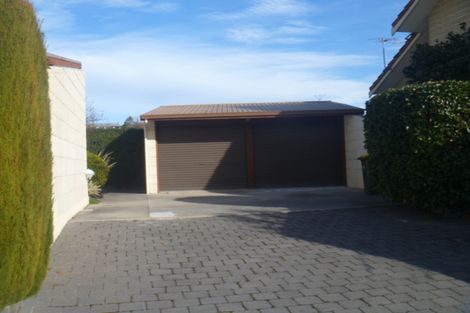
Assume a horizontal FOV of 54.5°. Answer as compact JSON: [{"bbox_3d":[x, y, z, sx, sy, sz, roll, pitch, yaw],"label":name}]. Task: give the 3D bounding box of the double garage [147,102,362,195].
[{"bbox_3d":[0.460,-0.450,16.700,6.400,3.050,7.300,-2,-1,-1],"label":"double garage"}]

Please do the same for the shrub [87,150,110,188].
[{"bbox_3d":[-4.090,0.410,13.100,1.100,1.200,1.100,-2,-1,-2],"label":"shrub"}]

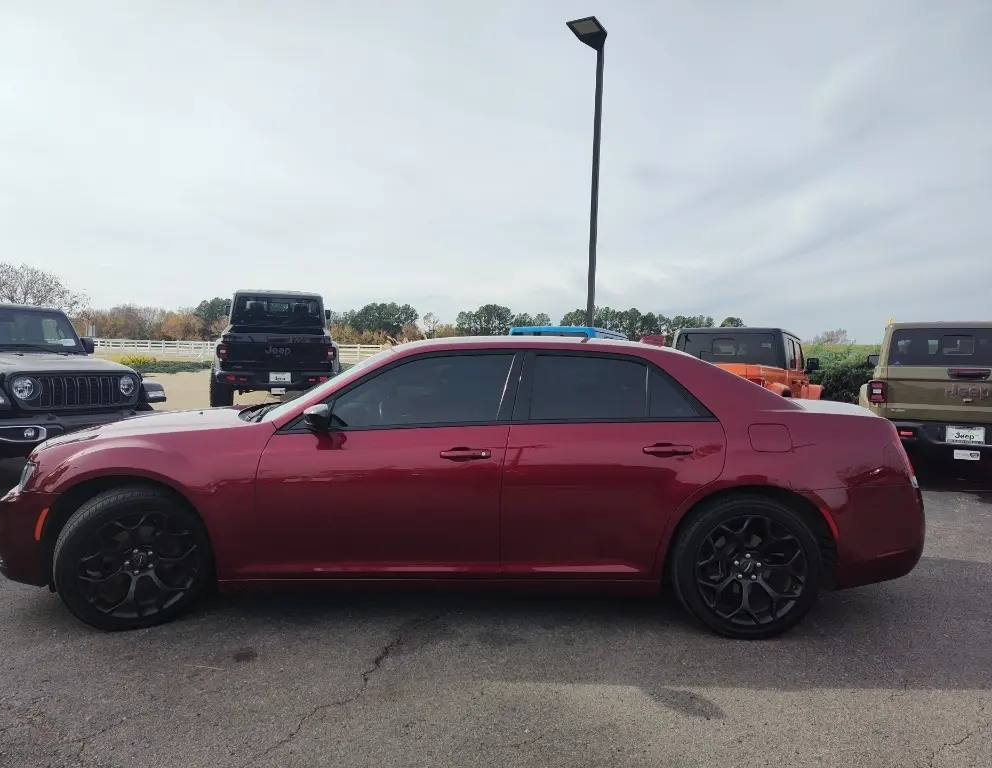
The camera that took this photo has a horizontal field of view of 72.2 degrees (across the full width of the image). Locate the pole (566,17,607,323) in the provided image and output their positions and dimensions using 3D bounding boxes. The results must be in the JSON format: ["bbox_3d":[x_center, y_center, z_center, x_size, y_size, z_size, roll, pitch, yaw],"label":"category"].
[{"bbox_3d":[1.930,-3.500,15.050,0.600,8.450,1.250,3,3,29],"label":"pole"}]

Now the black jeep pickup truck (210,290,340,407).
[{"bbox_3d":[-3.860,-0.420,12.050,1.970,2.100,5.350,0,3,-17],"label":"black jeep pickup truck"}]

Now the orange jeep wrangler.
[{"bbox_3d":[3.660,0.139,10.200,1.920,1.880,5.350,3,4,32],"label":"orange jeep wrangler"}]

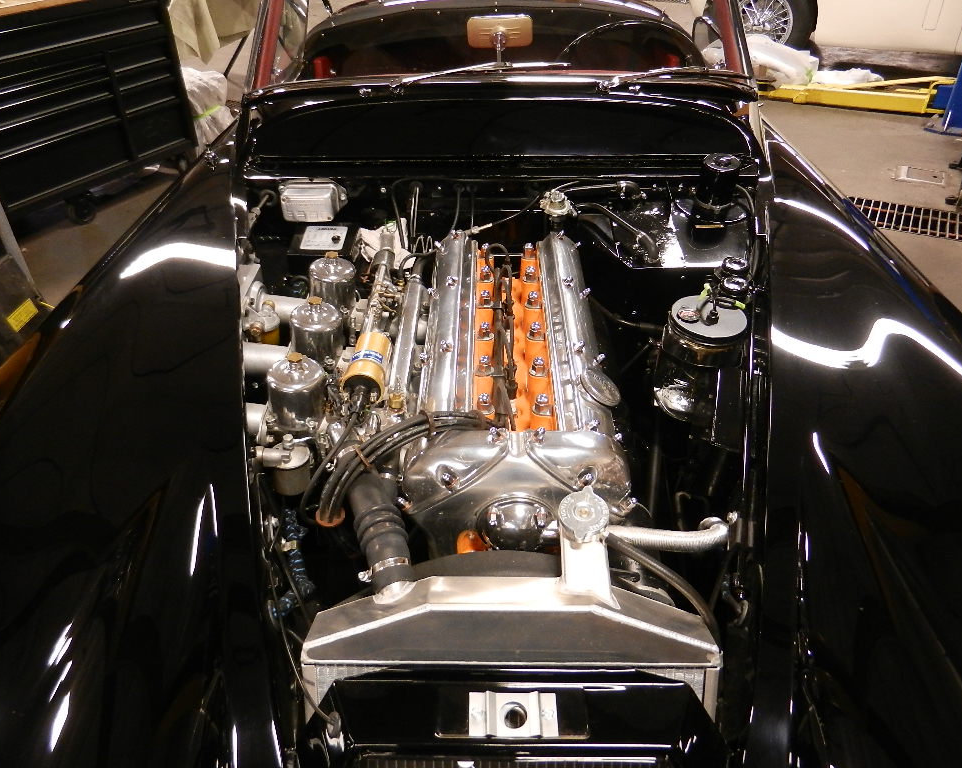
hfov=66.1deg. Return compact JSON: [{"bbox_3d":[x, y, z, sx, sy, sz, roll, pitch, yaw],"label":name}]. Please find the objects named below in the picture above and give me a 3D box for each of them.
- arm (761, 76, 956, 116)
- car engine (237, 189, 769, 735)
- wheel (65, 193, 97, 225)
[{"bbox_3d":[2.402,-1.879,4.725,1.220,0.180,0.230,9,38,11],"label":"arm"},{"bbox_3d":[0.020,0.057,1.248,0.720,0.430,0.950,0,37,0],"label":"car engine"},{"bbox_3d":[-1.839,-0.806,3.414,0.050,0.132,0.128,16,40,20],"label":"wheel"}]

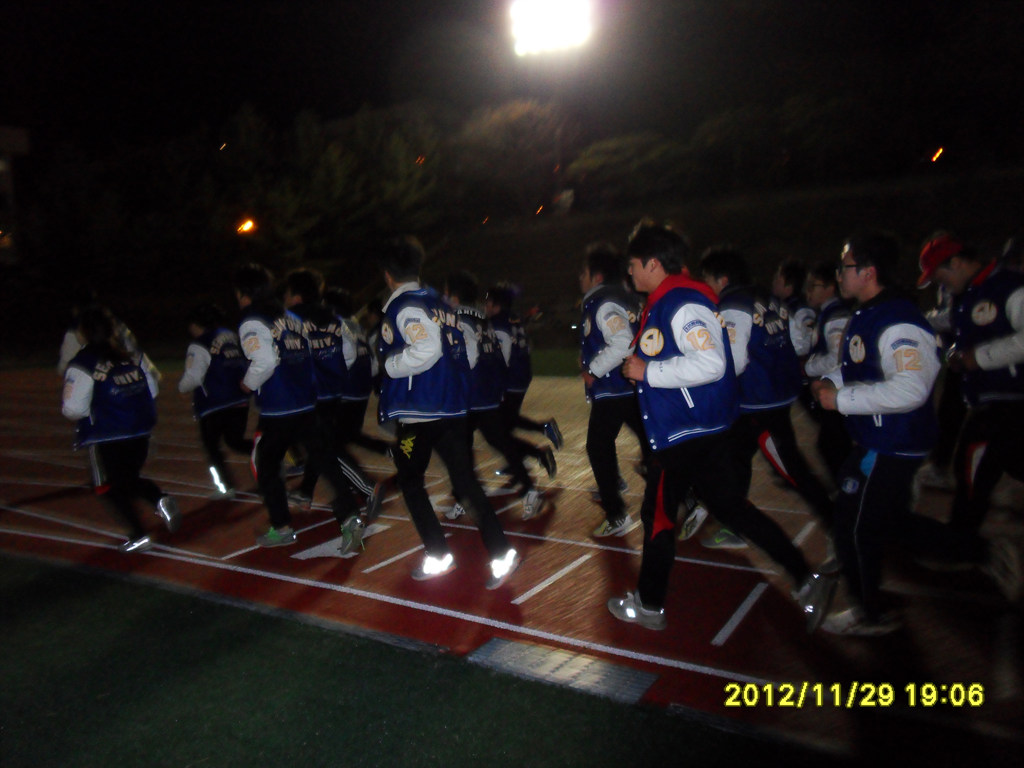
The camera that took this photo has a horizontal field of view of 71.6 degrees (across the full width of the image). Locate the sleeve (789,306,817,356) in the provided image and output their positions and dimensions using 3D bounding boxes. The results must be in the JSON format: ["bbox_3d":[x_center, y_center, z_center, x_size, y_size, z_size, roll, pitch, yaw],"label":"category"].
[{"bbox_3d":[1.950,-0.355,4.800,0.240,0.350,0.160,3,7,23],"label":"sleeve"}]

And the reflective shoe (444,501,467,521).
[{"bbox_3d":[-0.365,0.871,4.850,0.270,0.110,0.100,-15,-2,30],"label":"reflective shoe"}]

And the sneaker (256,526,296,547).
[{"bbox_3d":[-1.483,0.960,4.470,0.280,0.115,0.100,-4,3,28],"label":"sneaker"}]

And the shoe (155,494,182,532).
[{"bbox_3d":[-1.984,0.748,4.100,0.100,0.245,0.090,-17,-2,30],"label":"shoe"}]

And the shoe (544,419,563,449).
[{"bbox_3d":[0.324,0.395,5.550,0.110,0.260,0.100,14,12,28],"label":"shoe"}]

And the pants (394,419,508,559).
[{"bbox_3d":[-0.319,0.521,3.680,0.500,0.800,0.380,1,6,30],"label":"pants"}]

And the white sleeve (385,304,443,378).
[{"bbox_3d":[-0.492,-0.212,3.550,0.290,0.370,0.180,0,6,34],"label":"white sleeve"}]

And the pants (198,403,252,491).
[{"bbox_3d":[-2.292,0.501,5.780,0.500,0.730,0.330,0,6,31],"label":"pants"}]

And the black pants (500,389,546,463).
[{"bbox_3d":[0.036,0.354,5.650,0.460,0.700,0.360,1,6,29],"label":"black pants"}]

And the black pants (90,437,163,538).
[{"bbox_3d":[-2.426,0.640,4.480,0.470,0.690,0.330,0,6,32],"label":"black pants"}]

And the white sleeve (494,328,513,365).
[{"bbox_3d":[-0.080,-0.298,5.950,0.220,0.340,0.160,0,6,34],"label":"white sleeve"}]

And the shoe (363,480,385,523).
[{"bbox_3d":[-0.868,0.736,4.450,0.110,0.270,0.100,17,13,21],"label":"shoe"}]

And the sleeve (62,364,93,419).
[{"bbox_3d":[-2.436,0.048,3.980,0.230,0.330,0.170,4,8,29],"label":"sleeve"}]

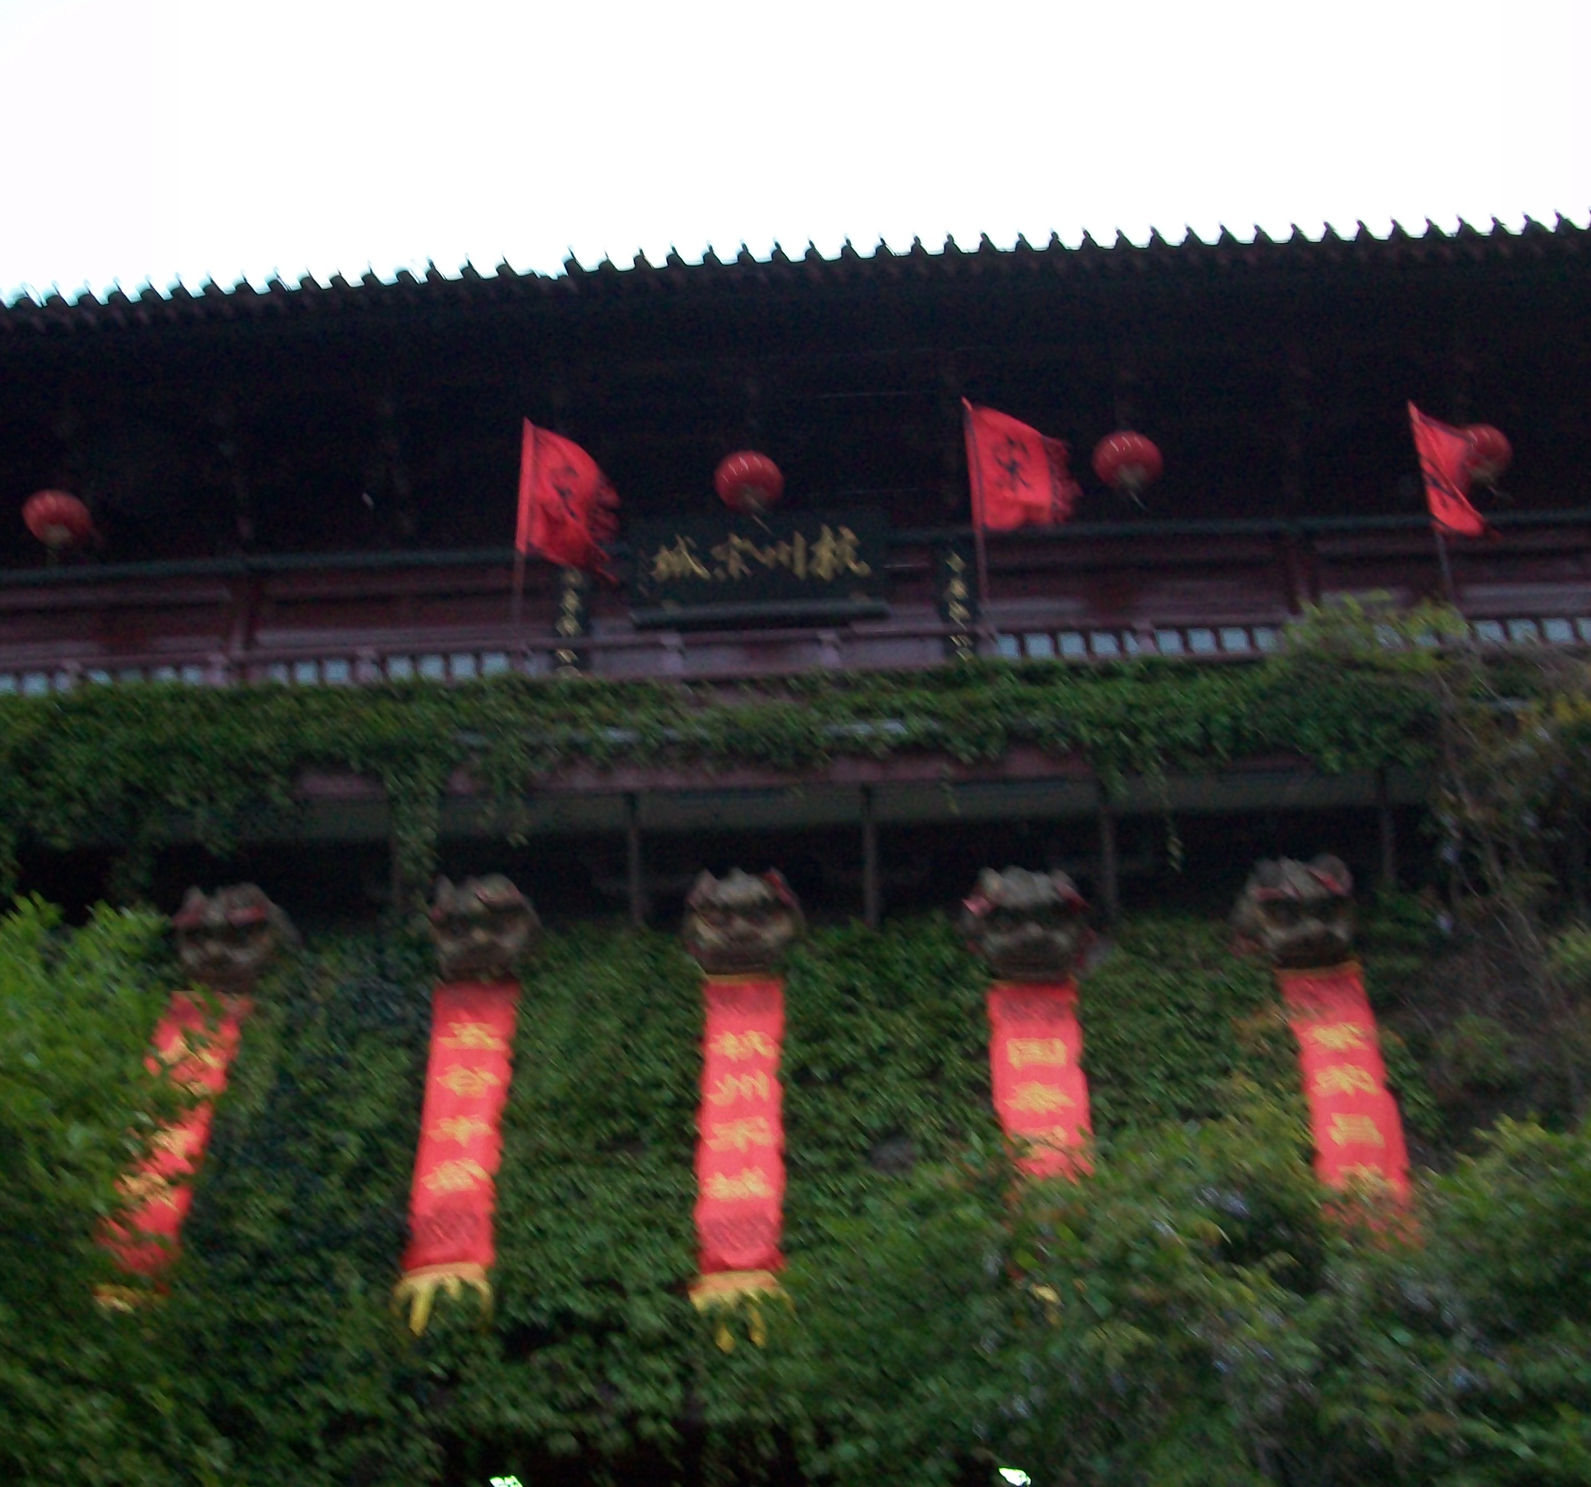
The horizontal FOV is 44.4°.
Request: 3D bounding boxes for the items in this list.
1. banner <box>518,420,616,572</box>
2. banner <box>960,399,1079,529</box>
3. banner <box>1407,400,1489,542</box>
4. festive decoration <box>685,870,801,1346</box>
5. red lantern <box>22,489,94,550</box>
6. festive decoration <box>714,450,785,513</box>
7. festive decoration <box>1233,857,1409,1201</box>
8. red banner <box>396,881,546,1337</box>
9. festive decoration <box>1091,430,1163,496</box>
[{"bbox_3d":[-2.660,-2.867,22.671,1.234,2.110,0.500,-2,-26,2],"label":"banner"},{"bbox_3d":[2.623,-3.225,22.585,1.339,1.754,0.400,-2,-26,2],"label":"banner"},{"bbox_3d":[7.465,-3.121,22.292,0.978,1.741,0.600,-2,-26,2],"label":"banner"},{"bbox_3d":[-0.504,3.285,18.396,1.180,4.634,1.000,-2,-26,2],"label":"festive decoration"},{"bbox_3d":[-8.835,-2.682,23.334,0.830,0.680,0.830,-2,-26,2],"label":"red lantern"},{"bbox_3d":[-0.552,-3.110,23.133,0.830,0.680,0.830,-2,-26,2],"label":"festive decoration"},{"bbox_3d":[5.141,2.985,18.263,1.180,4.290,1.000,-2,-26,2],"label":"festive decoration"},{"bbox_3d":[-3.123,3.297,18.521,1.180,4.479,1.000,-2,-26,2],"label":"red banner"},{"bbox_3d":[3.917,-3.313,23.011,0.830,0.680,0.830,-2,-26,2],"label":"festive decoration"}]

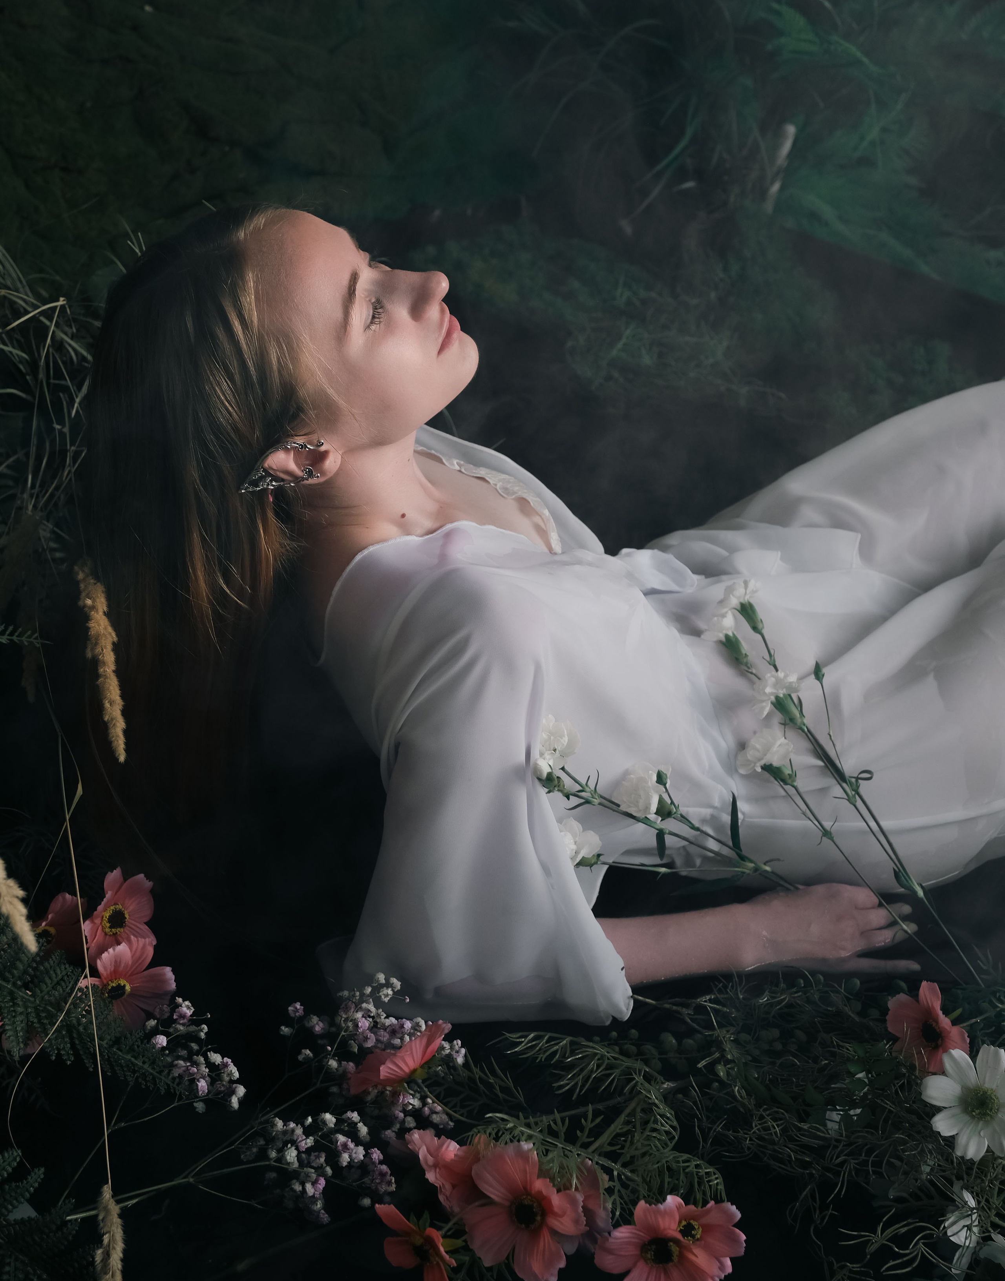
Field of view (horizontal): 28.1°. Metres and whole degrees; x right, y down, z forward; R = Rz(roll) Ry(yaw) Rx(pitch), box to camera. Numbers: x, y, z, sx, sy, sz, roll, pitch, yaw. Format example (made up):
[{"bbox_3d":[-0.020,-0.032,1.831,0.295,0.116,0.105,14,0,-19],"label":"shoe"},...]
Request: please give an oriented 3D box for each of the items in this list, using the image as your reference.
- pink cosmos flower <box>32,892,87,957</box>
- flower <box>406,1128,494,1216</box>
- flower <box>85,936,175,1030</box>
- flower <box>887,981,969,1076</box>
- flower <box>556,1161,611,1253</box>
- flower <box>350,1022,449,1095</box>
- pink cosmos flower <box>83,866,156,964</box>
[{"bbox_3d":[-0.344,0.221,1.530,0.066,0.028,0.066,-21,80,-23],"label":"pink cosmos flower"},{"bbox_3d":[-0.030,0.338,1.280,0.034,0.068,0.068,-10,41,-13],"label":"flower"},{"bbox_3d":[-0.273,0.251,1.470,0.072,0.072,0.030,-19,1,-21],"label":"flower"},{"bbox_3d":[0.318,0.287,1.480,0.030,0.072,0.068,0,31,-45],"label":"flower"},{"bbox_3d":[0.042,0.364,1.290,0.068,0.028,0.068,-25,89,-26],"label":"flower"},{"bbox_3d":[-0.064,0.279,1.330,0.074,0.074,0.026,-25,73,-27],"label":"flower"},{"bbox_3d":[-0.292,0.207,1.510,0.064,0.074,0.030,-36,9,-35],"label":"pink cosmos flower"}]

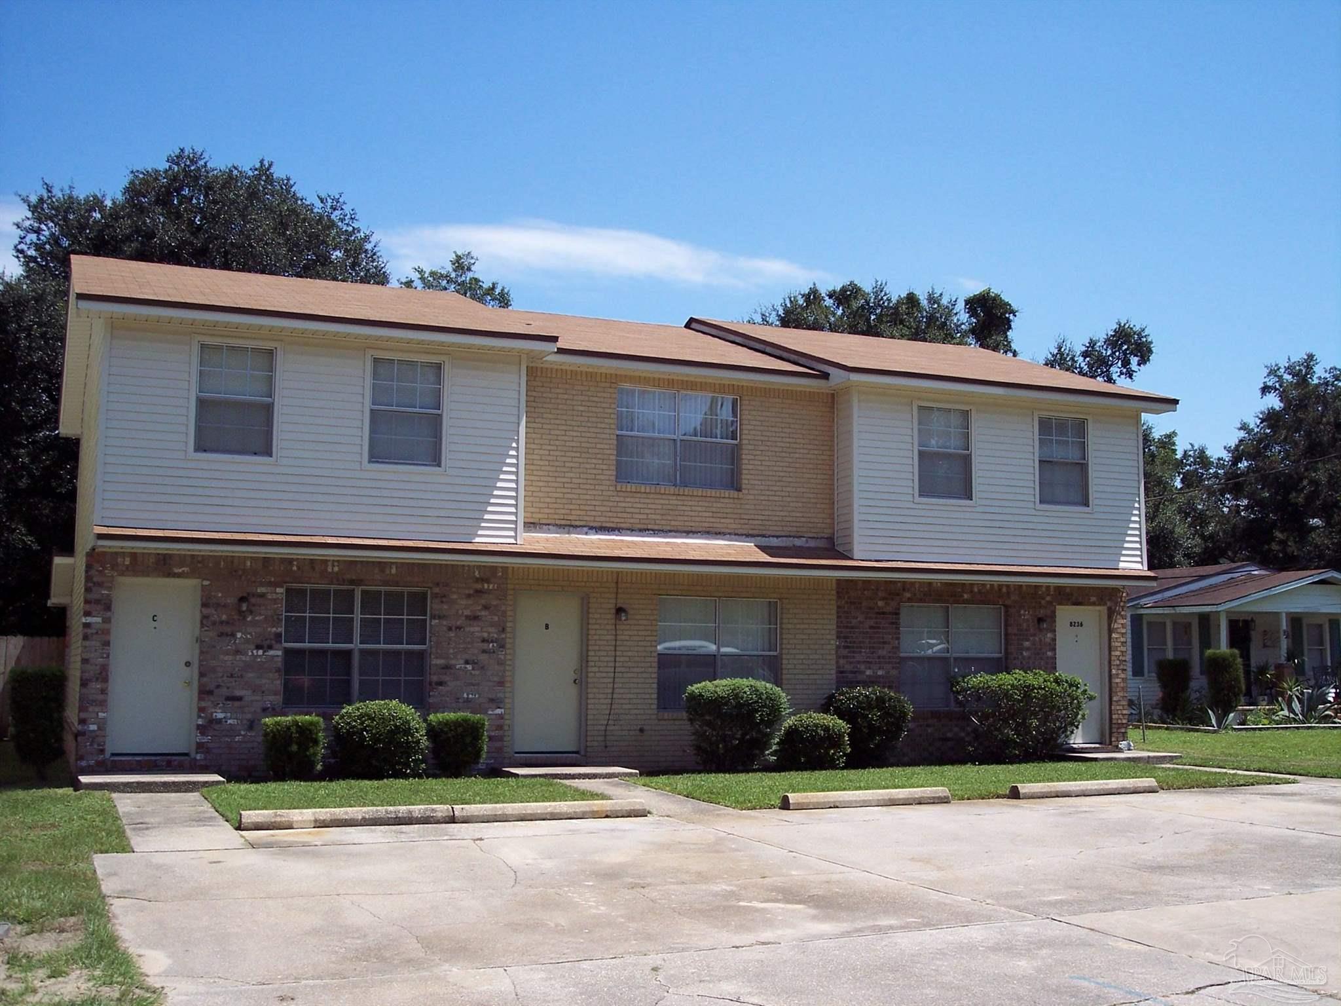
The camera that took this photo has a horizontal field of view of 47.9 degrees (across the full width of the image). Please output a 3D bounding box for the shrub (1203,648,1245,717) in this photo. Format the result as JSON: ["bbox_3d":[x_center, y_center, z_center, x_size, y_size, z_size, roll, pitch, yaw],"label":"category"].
[{"bbox_3d":[13.301,4.365,36.299,0.942,1.750,0.942,3,-7,-22],"label":"shrub"}]

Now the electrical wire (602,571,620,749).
[{"bbox_3d":[-0.773,2.065,19.955,0.169,2.333,0.020,3,-7,-22],"label":"electrical wire"}]

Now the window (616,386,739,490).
[{"bbox_3d":[0.107,-0.853,20.413,1.800,1.320,0.100,3,-8,-22],"label":"window"}]

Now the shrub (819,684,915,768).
[{"bbox_3d":[2.659,3.024,20.470,1.238,1.115,1.238,0,-6,0],"label":"shrub"}]

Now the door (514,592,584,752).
[{"bbox_3d":[-1.579,2.211,19.702,0.941,2.111,0.070,3,-7,-22],"label":"door"}]

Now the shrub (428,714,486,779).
[{"bbox_3d":[-2.562,2.895,18.113,0.680,0.760,0.660,3,-8,-22],"label":"shrub"}]

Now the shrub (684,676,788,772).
[{"bbox_3d":[0.864,2.886,19.653,1.364,1.226,1.364,0,-6,0],"label":"shrub"}]

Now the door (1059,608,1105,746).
[{"bbox_3d":[6.243,2.605,22.905,0.932,2.087,0.070,3,-7,-22],"label":"door"}]

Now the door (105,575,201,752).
[{"bbox_3d":[-6.005,1.912,17.598,0.965,2.060,0.090,3,-8,-22],"label":"door"}]

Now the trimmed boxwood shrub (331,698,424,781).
[{"bbox_3d":[-3.473,2.824,18.001,1.128,0.960,1.128,3,-7,-22],"label":"trimmed boxwood shrub"}]

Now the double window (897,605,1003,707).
[{"bbox_3d":[4.017,2.205,21.641,1.750,1.490,0.100,3,-8,-22],"label":"double window"}]

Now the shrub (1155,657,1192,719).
[{"bbox_3d":[11.762,4.320,35.300,0.860,1.470,0.840,3,-8,-22],"label":"shrub"}]

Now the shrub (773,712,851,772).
[{"bbox_3d":[1.857,3.129,19.833,0.970,0.780,0.900,0,-7,0],"label":"shrub"}]

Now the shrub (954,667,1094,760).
[{"bbox_3d":[4.967,3.005,21.266,2.179,1.328,1.417,3,-7,-22],"label":"shrub"}]

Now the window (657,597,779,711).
[{"bbox_3d":[0.642,2.040,20.284,1.780,1.500,0.100,3,-8,-22],"label":"window"}]

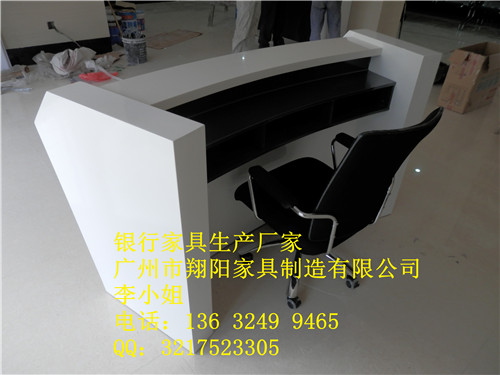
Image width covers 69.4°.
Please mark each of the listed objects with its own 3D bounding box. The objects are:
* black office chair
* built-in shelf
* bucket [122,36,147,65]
[{"bbox_3d":[0.322,0.044,1.645,0.610,0.965,0.637,-22,42,-31],"label":"black office chair"},{"bbox_3d":[0.178,-0.360,1.621,1.390,0.245,0.308,-25,43,-33],"label":"built-in shelf"},{"bbox_3d":[-1.461,-1.760,4.634,0.285,0.324,0.285,2,35,-1],"label":"bucket"}]

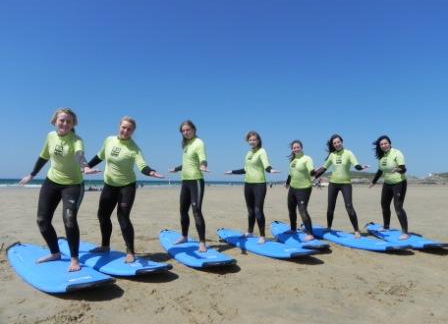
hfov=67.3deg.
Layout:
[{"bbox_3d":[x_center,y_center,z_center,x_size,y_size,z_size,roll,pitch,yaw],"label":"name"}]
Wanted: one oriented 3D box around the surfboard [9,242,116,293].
[{"bbox_3d":[-1.810,1.035,3.480,2.220,0.160,0.560,-3,-5,44],"label":"surfboard"}]

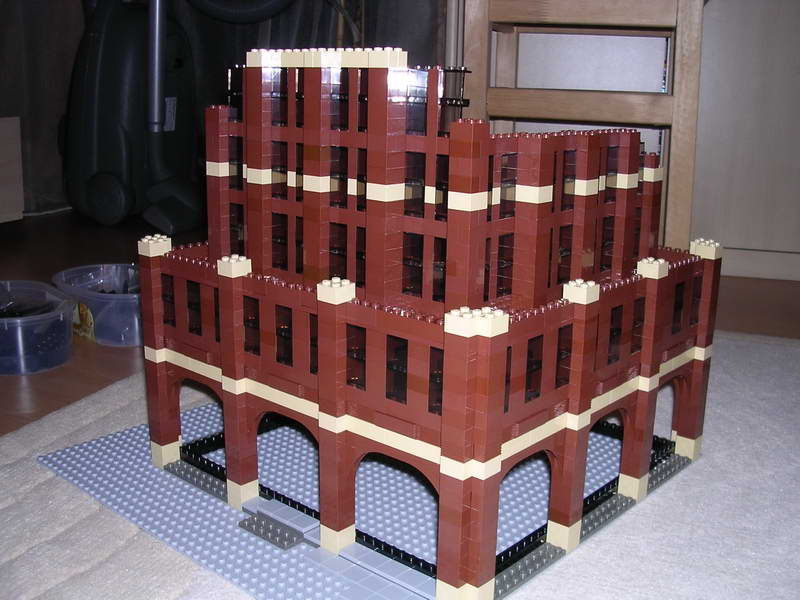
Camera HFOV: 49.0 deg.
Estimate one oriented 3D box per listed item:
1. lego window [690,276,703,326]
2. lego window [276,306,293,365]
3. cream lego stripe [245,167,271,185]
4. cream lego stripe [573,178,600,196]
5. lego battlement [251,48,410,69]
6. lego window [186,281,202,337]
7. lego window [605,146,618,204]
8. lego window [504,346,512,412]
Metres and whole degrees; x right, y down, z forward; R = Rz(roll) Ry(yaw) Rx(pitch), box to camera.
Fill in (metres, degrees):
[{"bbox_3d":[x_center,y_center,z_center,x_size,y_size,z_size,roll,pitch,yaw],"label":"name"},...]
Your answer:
[{"bbox_3d":[0.223,0.001,0.672,0.008,0.038,0.016,13,19,40],"label":"lego window"},{"bbox_3d":[-0.071,0.022,0.566,0.016,0.038,0.008,13,19,40],"label":"lego window"},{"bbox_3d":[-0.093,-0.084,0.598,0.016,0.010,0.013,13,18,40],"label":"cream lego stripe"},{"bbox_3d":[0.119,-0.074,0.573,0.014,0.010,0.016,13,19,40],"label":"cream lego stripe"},{"bbox_3d":[-0.049,-0.150,0.544,0.128,0.011,0.016,13,19,40],"label":"lego battlement"},{"bbox_3d":[-0.143,0.006,0.627,0.016,0.038,0.008,13,19,40],"label":"lego window"},{"bbox_3d":[0.142,-0.086,0.604,0.008,0.038,0.016,13,19,40],"label":"lego window"},{"bbox_3d":[0.053,0.044,0.486,0.008,0.038,0.016,13,19,40],"label":"lego window"}]

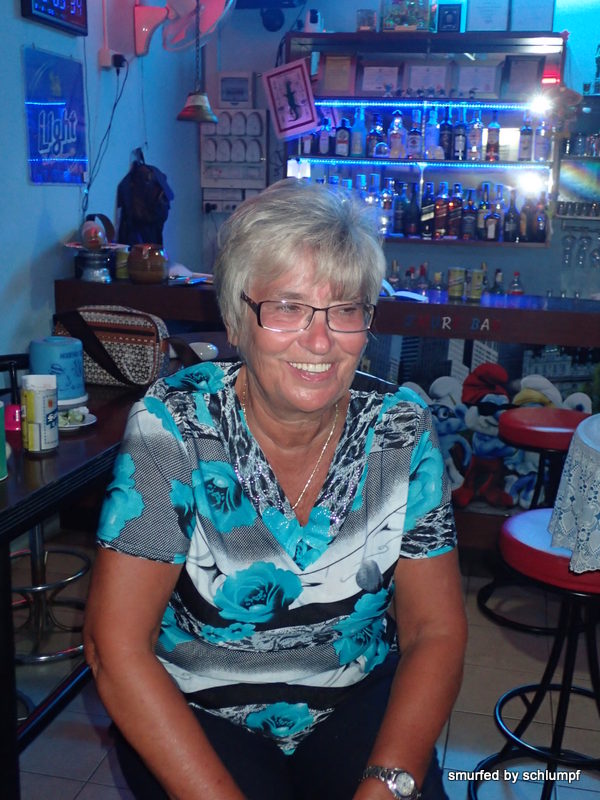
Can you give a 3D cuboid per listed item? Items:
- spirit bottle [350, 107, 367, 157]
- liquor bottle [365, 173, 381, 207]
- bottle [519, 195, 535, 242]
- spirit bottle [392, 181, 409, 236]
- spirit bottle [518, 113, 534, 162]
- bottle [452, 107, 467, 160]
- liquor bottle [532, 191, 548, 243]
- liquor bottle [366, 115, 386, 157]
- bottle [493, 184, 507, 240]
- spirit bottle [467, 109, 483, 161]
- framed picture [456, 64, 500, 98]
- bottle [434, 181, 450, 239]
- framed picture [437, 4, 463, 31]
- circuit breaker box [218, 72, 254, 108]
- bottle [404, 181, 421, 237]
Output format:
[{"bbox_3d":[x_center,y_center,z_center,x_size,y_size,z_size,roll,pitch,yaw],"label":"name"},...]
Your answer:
[{"bbox_3d":[0.314,-1.441,4.966,0.082,0.280,0.082,4,13,12],"label":"spirit bottle"},{"bbox_3d":[0.405,-1.074,5.099,0.080,0.340,0.080,4,14,12],"label":"liquor bottle"},{"bbox_3d":[1.232,-0.982,5.012,0.080,0.253,0.080,3,13,9],"label":"bottle"},{"bbox_3d":[0.559,-1.060,5.144,0.076,0.290,0.076,3,13,9],"label":"spirit bottle"},{"bbox_3d":[1.253,-1.464,5.121,0.075,0.266,0.072,3,15,10],"label":"spirit bottle"},{"bbox_3d":[0.841,-1.401,4.851,0.076,0.290,0.076,4,13,12],"label":"bottle"},{"bbox_3d":[1.263,-0.960,4.850,0.075,0.275,0.075,4,13,12],"label":"liquor bottle"},{"bbox_3d":[0.404,-1.414,4.951,0.090,0.235,0.082,4,13,12],"label":"liquor bottle"},{"bbox_3d":[1.094,-1.023,5.068,0.073,0.303,0.073,3,13,9],"label":"bottle"},{"bbox_3d":[0.924,-1.403,4.898,0.077,0.260,0.077,4,14,12],"label":"spirit bottle"},{"bbox_3d":[0.948,-1.691,4.909,0.250,0.200,0.022,4,8,12],"label":"framed picture"},{"bbox_3d":[0.783,-1.036,5.079,0.075,0.308,0.075,3,13,9],"label":"bottle"},{"bbox_3d":[0.803,-2.048,4.966,0.126,0.142,0.025,3,13,9],"label":"framed picture"},{"bbox_3d":[-0.373,-1.792,5.347,0.203,0.202,0.050,3,13,9],"label":"circuit breaker box"},{"bbox_3d":[0.616,-1.035,5.060,0.076,0.292,0.076,4,14,12],"label":"bottle"}]

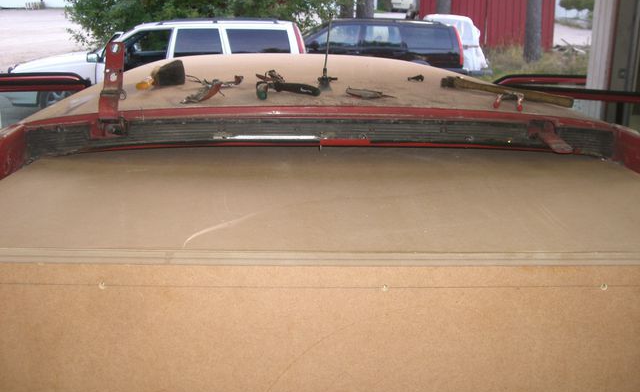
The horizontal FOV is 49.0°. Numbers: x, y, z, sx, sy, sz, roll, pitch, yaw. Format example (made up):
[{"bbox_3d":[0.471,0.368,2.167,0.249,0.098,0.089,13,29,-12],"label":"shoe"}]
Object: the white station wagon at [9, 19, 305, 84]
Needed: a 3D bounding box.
[{"bbox_3d":[-2.610,-2.247,11.928,4.700,1.450,1.780,1,15,0],"label":"white station wagon"}]

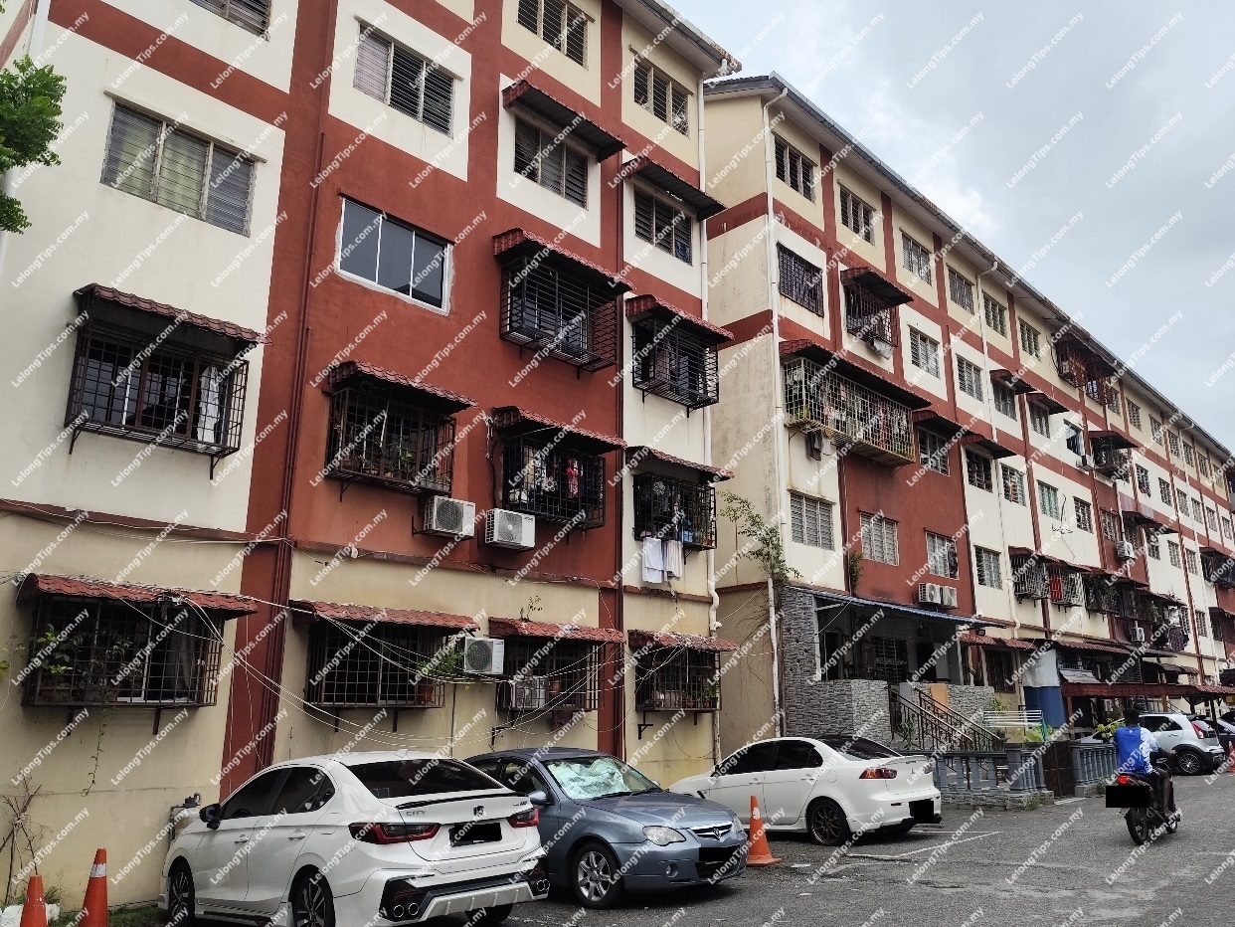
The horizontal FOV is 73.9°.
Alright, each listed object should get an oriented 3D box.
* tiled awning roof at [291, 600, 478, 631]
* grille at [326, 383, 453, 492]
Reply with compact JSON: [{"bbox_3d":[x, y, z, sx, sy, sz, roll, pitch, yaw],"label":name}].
[{"bbox_3d":[-2.913,1.949,10.499,2.190,0.330,0.820,15,-22,-42],"label":"tiled awning roof"},{"bbox_3d":[-3.128,-0.247,11.488,0.444,1.130,1.714,-14,-20,43],"label":"grille"}]

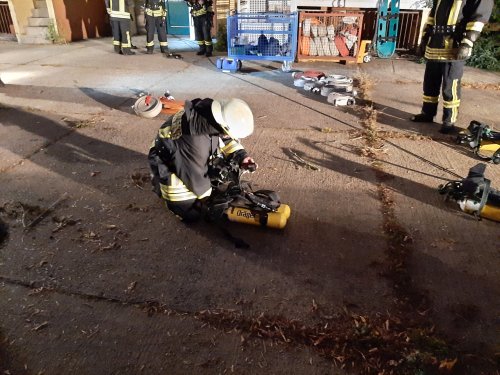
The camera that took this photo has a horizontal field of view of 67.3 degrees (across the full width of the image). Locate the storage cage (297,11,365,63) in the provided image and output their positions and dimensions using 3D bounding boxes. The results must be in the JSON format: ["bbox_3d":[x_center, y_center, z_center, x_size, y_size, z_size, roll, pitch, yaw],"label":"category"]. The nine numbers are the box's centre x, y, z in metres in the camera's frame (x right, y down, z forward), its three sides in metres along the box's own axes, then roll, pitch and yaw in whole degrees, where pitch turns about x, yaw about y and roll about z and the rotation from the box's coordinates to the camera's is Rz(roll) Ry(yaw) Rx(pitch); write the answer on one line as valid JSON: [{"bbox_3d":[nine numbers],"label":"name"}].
[{"bbox_3d":[1.681,-3.127,7.786,1.210,0.970,0.800,6,30,12],"label":"storage cage"}]

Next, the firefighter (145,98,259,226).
[{"bbox_3d":[-0.329,-0.214,2.817,0.720,0.870,0.560,5,30,10],"label":"firefighter"}]

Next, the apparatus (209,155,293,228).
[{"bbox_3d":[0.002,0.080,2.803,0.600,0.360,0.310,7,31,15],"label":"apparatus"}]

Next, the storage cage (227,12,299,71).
[{"bbox_3d":[0.292,-2.838,7.302,1.220,1.000,0.800,4,30,9],"label":"storage cage"}]

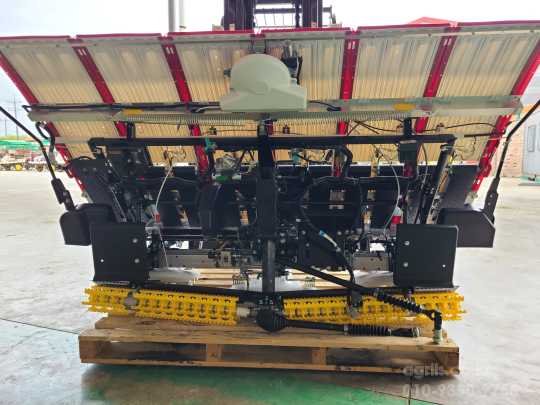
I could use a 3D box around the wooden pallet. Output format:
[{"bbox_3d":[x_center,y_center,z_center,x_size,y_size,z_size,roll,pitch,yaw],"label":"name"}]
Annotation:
[{"bbox_3d":[0.015,0.599,2.391,1.672,0.123,1.220,0,7,4],"label":"wooden pallet"}]

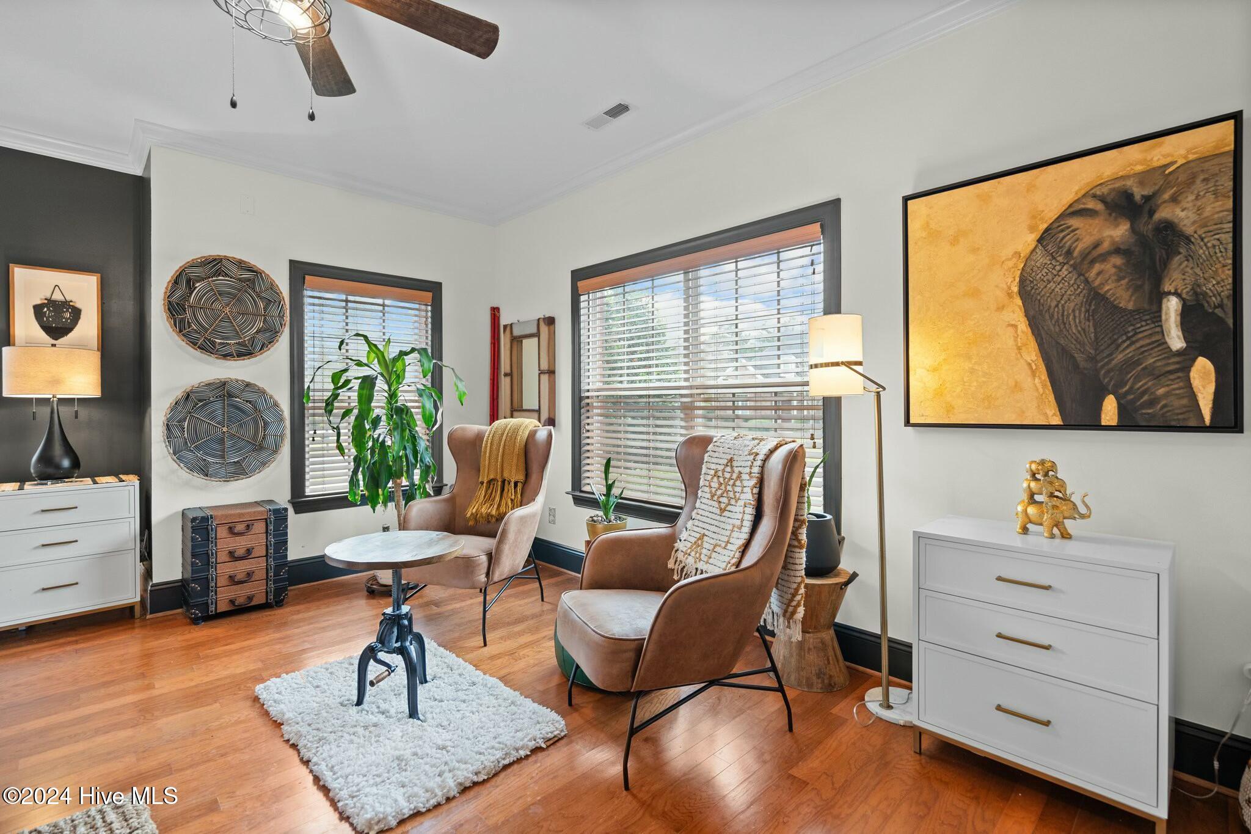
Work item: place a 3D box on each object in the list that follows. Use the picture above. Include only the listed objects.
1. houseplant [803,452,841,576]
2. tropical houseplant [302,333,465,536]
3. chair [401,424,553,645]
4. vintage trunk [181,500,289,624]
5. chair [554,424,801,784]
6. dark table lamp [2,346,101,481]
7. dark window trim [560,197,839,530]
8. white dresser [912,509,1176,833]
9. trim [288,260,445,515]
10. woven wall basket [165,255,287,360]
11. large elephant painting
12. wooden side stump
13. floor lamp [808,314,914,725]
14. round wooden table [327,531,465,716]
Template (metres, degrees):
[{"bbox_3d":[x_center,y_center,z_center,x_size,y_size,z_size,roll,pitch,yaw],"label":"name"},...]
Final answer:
[{"bbox_3d":[0.833,0.412,2.453,0.250,0.519,0.250,-1,2,-45],"label":"houseplant"},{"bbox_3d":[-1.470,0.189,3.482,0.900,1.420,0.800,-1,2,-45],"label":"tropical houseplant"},{"bbox_3d":[-0.845,0.586,3.114,0.720,1.050,0.800,0,1,17],"label":"chair"},{"bbox_3d":[-2.269,0.822,3.241,0.451,0.578,0.351,-1,2,-45],"label":"vintage trunk"},{"bbox_3d":[0.201,0.605,2.085,0.800,1.050,0.720,-1,1,-25],"label":"chair"},{"bbox_3d":[-3.312,-0.017,3.220,0.400,0.780,0.400,-1,1,-43],"label":"dark table lamp"},{"bbox_3d":[0.286,-0.187,3.170,0.090,1.614,1.976,-1,2,-45],"label":"dark window trim"},{"bbox_3d":[1.386,0.798,1.870,0.389,0.787,0.642,-1,1,-44],"label":"white dresser"},{"bbox_3d":[-1.851,-0.204,4.104,1.100,1.720,0.120,-1,1,-43],"label":"trim"},{"bbox_3d":[-2.390,-0.647,3.348,0.601,0.618,0.060,-1,2,-45],"label":"woven wall basket"},{"bbox_3d":[1.492,-0.427,1.972,0.045,0.942,0.933,-1,2,-45],"label":"large elephant painting"},{"bbox_3d":[0.855,0.957,2.573,0.350,0.455,0.350,0,1,0],"label":"wooden side stump"},{"bbox_3d":[1.021,0.385,2.265,0.520,1.605,0.290,0,1,11],"label":"floor lamp"},{"bbox_3d":[-0.951,0.856,2.327,0.530,0.640,0.530,0,1,0],"label":"round wooden table"}]

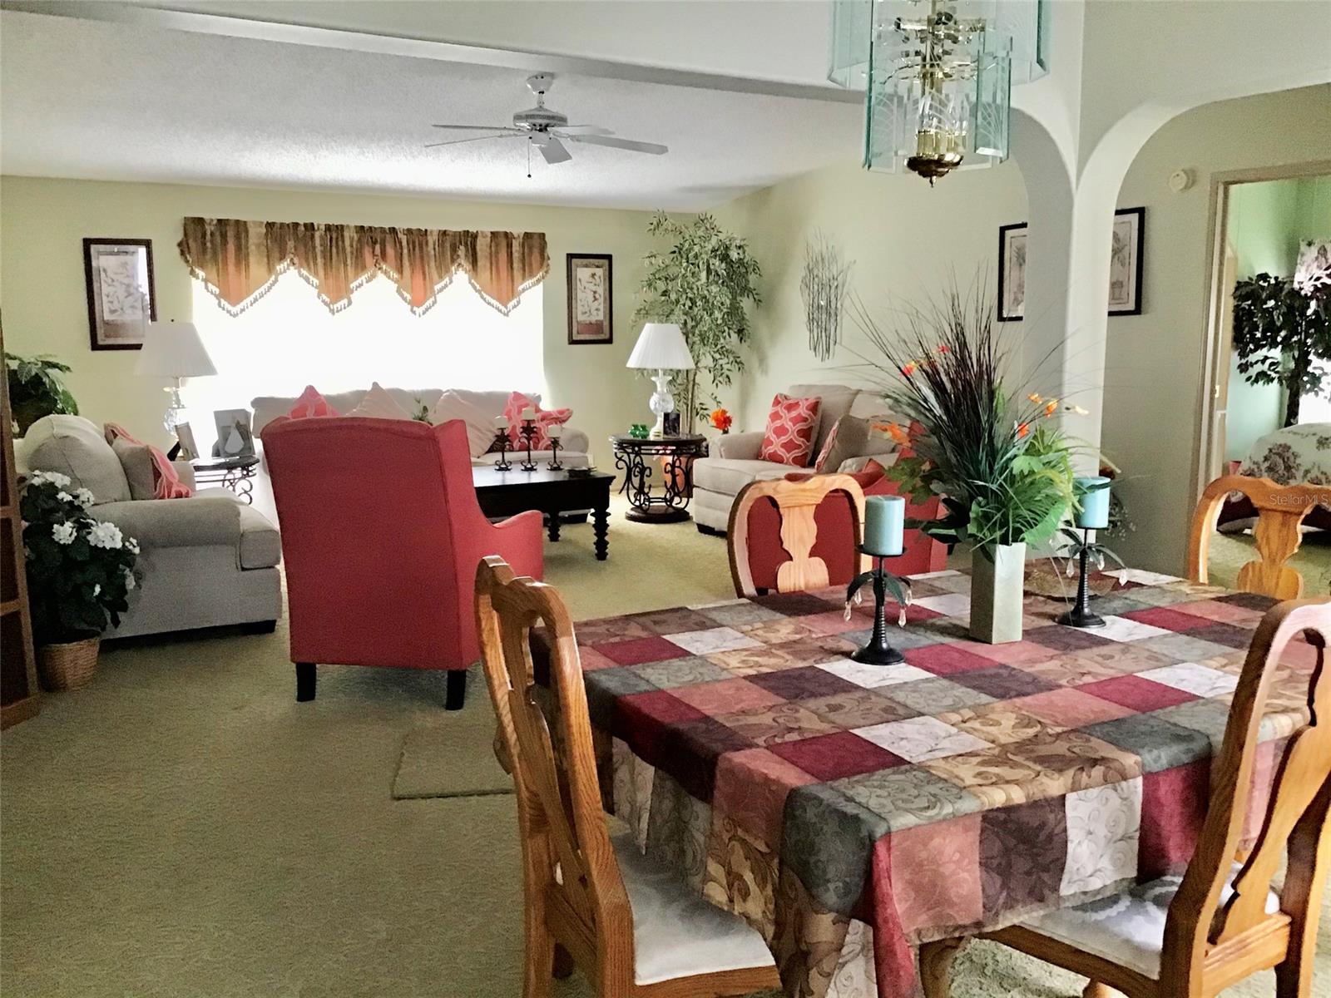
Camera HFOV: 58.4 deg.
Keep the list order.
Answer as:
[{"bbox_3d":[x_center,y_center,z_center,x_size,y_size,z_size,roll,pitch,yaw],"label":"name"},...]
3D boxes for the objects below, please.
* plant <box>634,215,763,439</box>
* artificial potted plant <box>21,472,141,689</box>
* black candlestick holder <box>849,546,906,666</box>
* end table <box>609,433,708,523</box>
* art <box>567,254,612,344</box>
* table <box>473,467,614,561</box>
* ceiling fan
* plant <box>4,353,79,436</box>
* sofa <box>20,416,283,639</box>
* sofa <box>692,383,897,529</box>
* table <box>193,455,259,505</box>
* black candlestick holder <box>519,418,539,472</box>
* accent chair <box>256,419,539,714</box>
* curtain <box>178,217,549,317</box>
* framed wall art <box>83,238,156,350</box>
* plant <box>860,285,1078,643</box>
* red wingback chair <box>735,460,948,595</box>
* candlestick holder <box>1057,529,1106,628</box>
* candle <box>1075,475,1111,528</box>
[{"bbox_3d":[0.247,-1.156,9.615,0.950,2.281,0.850,-4,9,-28],"label":"plant"},{"bbox_3d":[-2.275,0.305,4.660,0.420,0.822,0.420,-4,9,-28],"label":"artificial potted plant"},{"bbox_3d":[0.421,0.205,2.333,0.122,0.222,0.122,0,9,0],"label":"black candlestick holder"},{"bbox_3d":[-0.049,-0.147,8.578,0.690,0.584,0.690,0,8,0],"label":"end table"},{"bbox_3d":[-0.611,-1.602,9.586,0.401,0.720,0.035,-4,9,-28],"label":"art"},{"bbox_3d":[-1.020,0.113,7.105,1.235,0.494,0.795,-5,10,-30],"label":"table"},{"bbox_3d":[-0.607,-1.917,5.862,1.310,0.340,1.310,-4,9,-28],"label":"ceiling fan"},{"bbox_3d":[-3.651,-0.587,6.900,0.520,0.540,0.500,-5,10,-30],"label":"plant"},{"bbox_3d":[-2.606,0.058,5.868,1.022,0.973,1.676,-5,10,-30],"label":"sofa"},{"bbox_3d":[0.992,-0.206,7.640,1.037,0.966,1.676,-5,10,-30],"label":"sofa"},{"bbox_3d":[-2.803,0.044,7.311,0.680,0.565,0.680,-5,10,-30],"label":"table"},{"bbox_3d":[-0.851,-0.335,7.425,0.123,0.309,0.123,0,8,0],"label":"black candlestick holder"},{"bbox_3d":[-0.998,0.192,4.609,0.770,1.060,0.870,2,8,11],"label":"accent chair"},{"bbox_3d":[-2.102,-1.664,8.719,2.677,0.657,0.130,-4,9,-28],"label":"curtain"},{"bbox_3d":[-3.642,-1.367,7.987,0.417,0.739,0.035,-4,9,-28],"label":"framed wall art"},{"bbox_3d":[0.591,-0.066,2.322,0.420,0.699,0.400,-4,9,-28],"label":"plant"},{"bbox_3d":[0.955,0.021,5.779,0.870,1.060,0.770,3,9,20],"label":"red wingback chair"},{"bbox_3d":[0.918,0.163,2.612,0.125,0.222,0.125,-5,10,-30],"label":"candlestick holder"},{"bbox_3d":[0.928,0.007,2.588,0.078,0.105,0.078,-5,10,-30],"label":"candle"}]

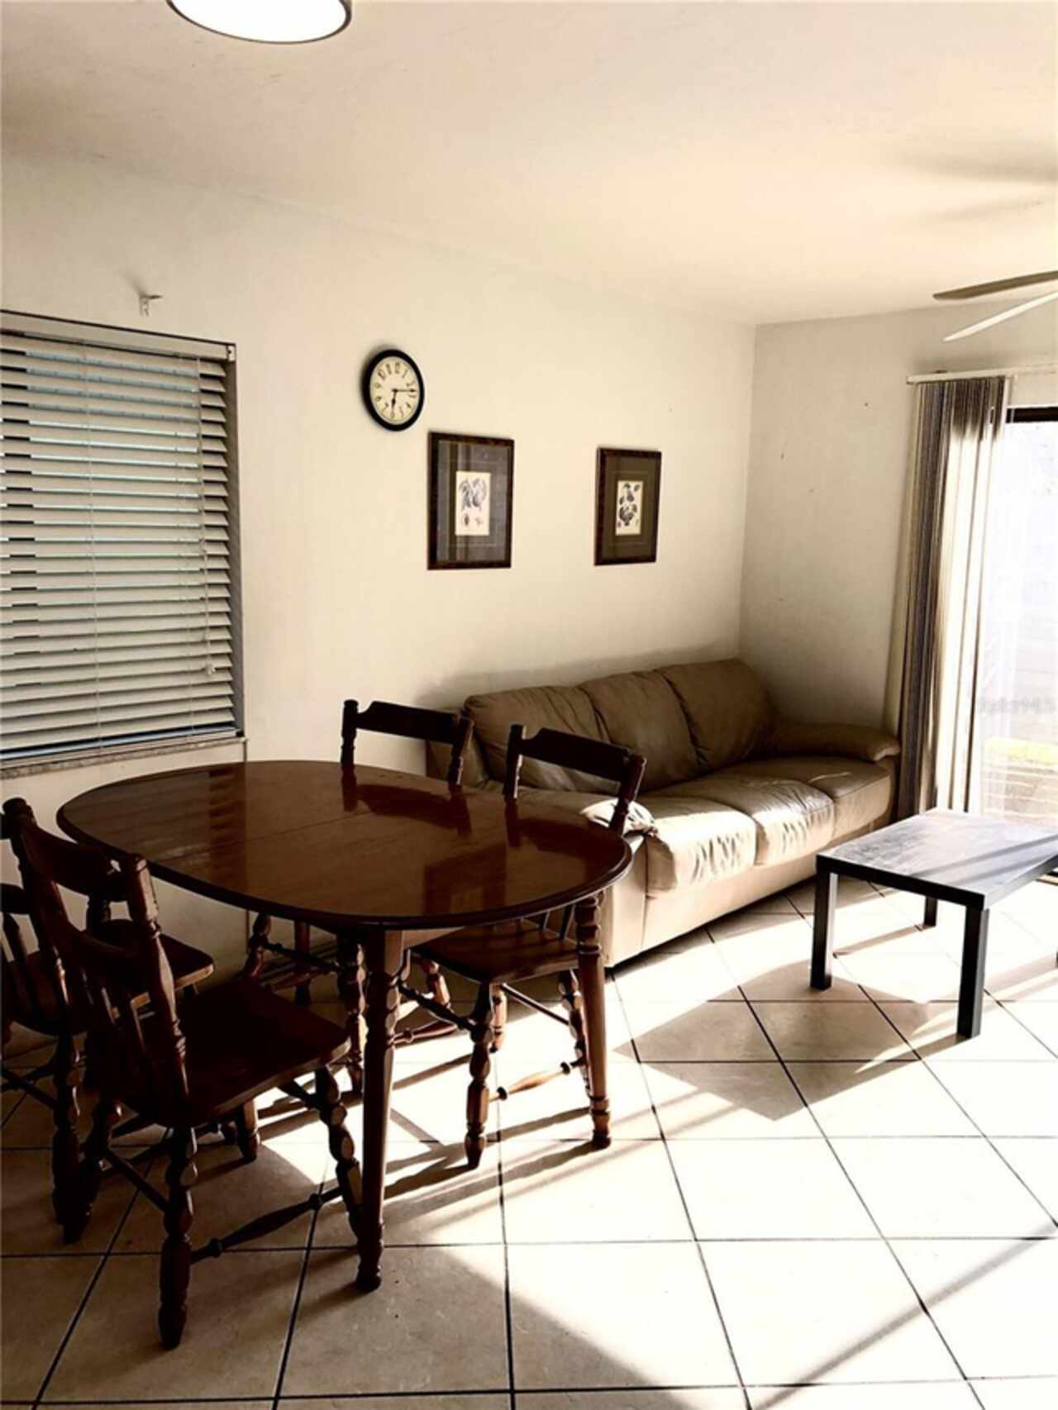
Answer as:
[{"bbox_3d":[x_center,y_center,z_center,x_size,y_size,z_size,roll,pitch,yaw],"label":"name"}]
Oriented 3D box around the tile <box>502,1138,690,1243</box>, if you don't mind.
[{"bbox_3d":[0.140,1.106,2.598,0.400,0.012,0.400,1,9,-3],"label":"tile"}]

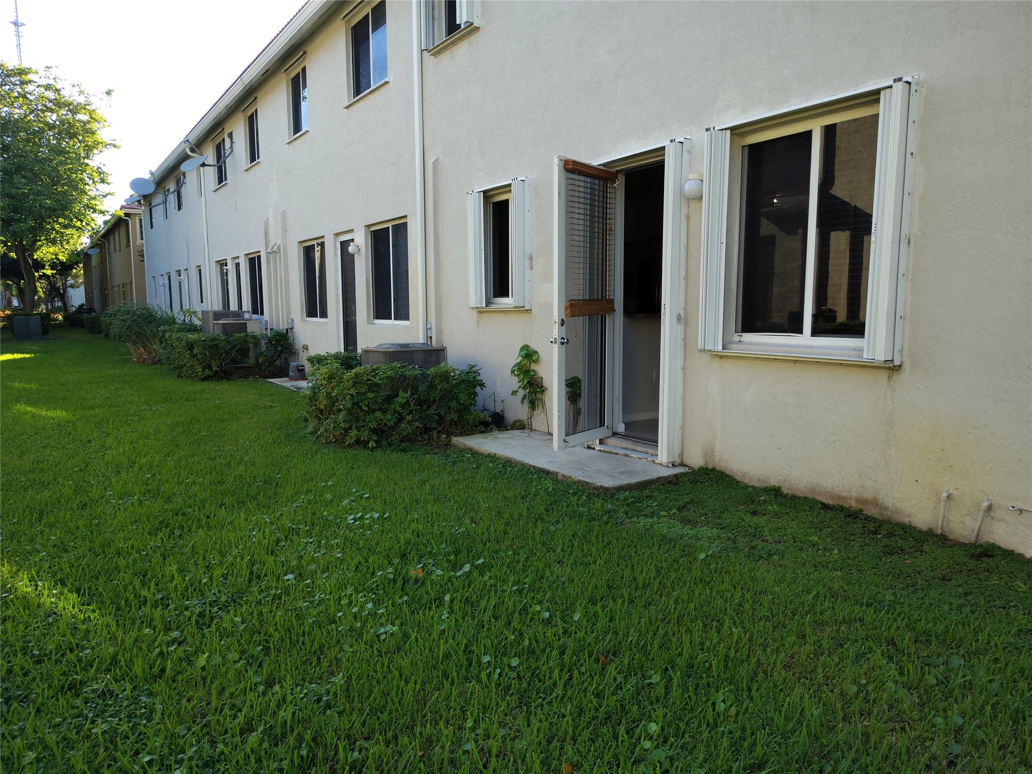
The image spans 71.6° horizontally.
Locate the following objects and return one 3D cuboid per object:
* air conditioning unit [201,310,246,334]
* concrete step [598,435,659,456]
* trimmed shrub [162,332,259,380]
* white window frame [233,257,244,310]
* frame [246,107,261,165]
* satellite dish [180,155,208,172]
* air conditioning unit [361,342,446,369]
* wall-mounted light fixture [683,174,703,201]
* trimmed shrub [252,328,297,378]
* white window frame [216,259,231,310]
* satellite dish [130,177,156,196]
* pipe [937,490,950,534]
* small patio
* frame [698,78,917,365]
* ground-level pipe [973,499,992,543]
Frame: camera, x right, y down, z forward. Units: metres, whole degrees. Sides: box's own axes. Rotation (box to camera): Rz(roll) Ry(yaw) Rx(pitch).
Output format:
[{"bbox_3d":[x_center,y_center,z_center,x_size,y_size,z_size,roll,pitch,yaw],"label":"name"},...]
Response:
[{"bbox_3d":[-6.348,-1.111,15.699,0.800,1.100,0.800,-5,8,-39],"label":"air conditioning unit"},{"bbox_3d":[1.128,0.544,6.402,0.160,0.090,0.950,-5,8,-33],"label":"concrete step"},{"bbox_3d":[-6.403,-0.725,14.885,1.150,0.920,3.300,-5,8,-34],"label":"trimmed shrub"},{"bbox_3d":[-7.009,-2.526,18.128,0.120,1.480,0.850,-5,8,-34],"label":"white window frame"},{"bbox_3d":[-5.869,-5.670,16.164,0.110,1.190,1.200,-5,8,-33],"label":"frame"},{"bbox_3d":[-7.783,-5.406,17.290,0.720,0.180,0.720,1,45,8],"label":"satellite dish"},{"bbox_3d":[-1.333,-0.108,8.509,0.750,0.840,0.750,-5,8,-34],"label":"air conditioning unit"},{"bbox_3d":[1.360,-1.525,5.491,0.185,0.185,0.155,-5,8,-34],"label":"wall-mounted light fixture"},{"bbox_3d":[-4.647,-0.649,13.748,0.800,0.920,0.700,-5,8,-33],"label":"trimmed shrub"},{"bbox_3d":[-7.936,-2.680,19.491,0.120,1.500,1.500,-5,8,-34],"label":"white window frame"},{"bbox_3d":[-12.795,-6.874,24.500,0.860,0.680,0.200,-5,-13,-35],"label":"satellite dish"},{"bbox_3d":[2.471,0.724,4.134,0.070,0.250,0.038,-5,8,-33],"label":"pipe"},{"bbox_3d":[0.395,0.639,6.576,0.890,0.085,2.440,-5,8,-34],"label":"small patio"},{"bbox_3d":[1.882,-1.022,4.816,0.200,1.660,1.490,-5,8,-33],"label":"frame"},{"bbox_3d":[2.605,0.751,3.993,0.110,0.250,0.060,-5,8,-34],"label":"ground-level pipe"}]

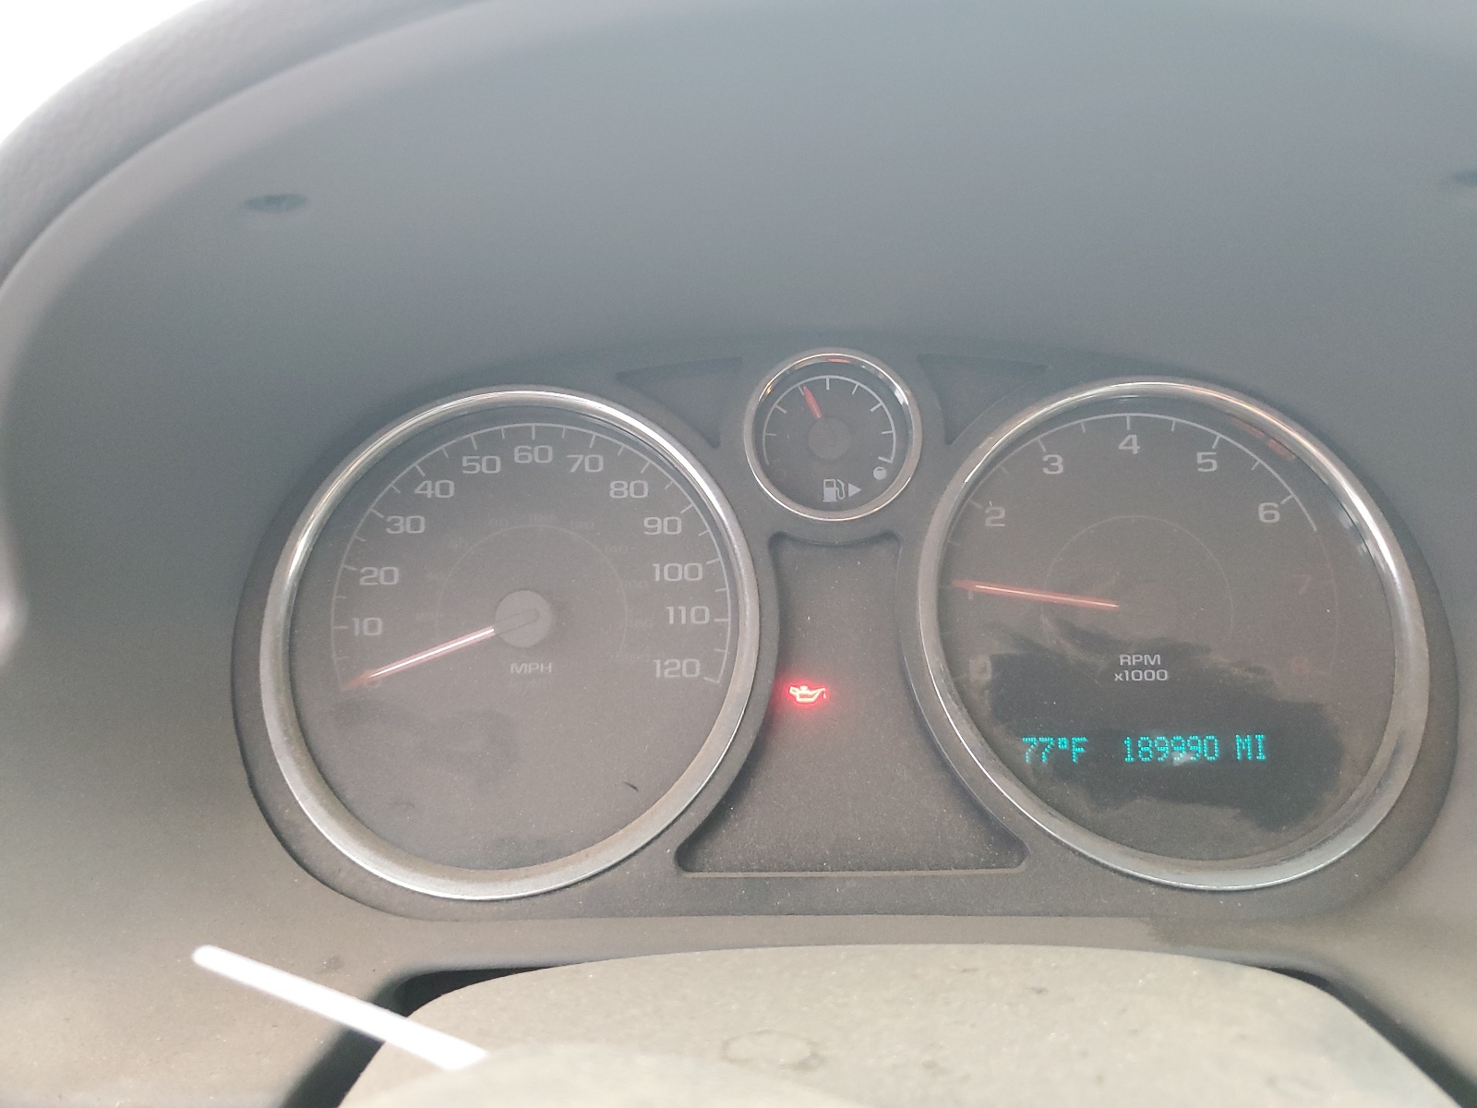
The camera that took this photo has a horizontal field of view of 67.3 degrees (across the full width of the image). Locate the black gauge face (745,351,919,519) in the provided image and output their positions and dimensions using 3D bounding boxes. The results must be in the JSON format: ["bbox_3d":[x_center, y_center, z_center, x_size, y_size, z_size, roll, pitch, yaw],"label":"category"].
[{"bbox_3d":[0.024,-0.029,0.277,0.043,0.043,0.015,-1,-11,0],"label":"black gauge face"}]

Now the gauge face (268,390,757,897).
[{"bbox_3d":[-0.054,0.016,0.263,0.118,0.122,0.022,-1,-16,0],"label":"gauge face"}]

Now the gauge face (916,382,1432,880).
[{"bbox_3d":[0.104,0.015,0.266,0.116,0.119,0.022,-1,-15,0],"label":"gauge face"}]

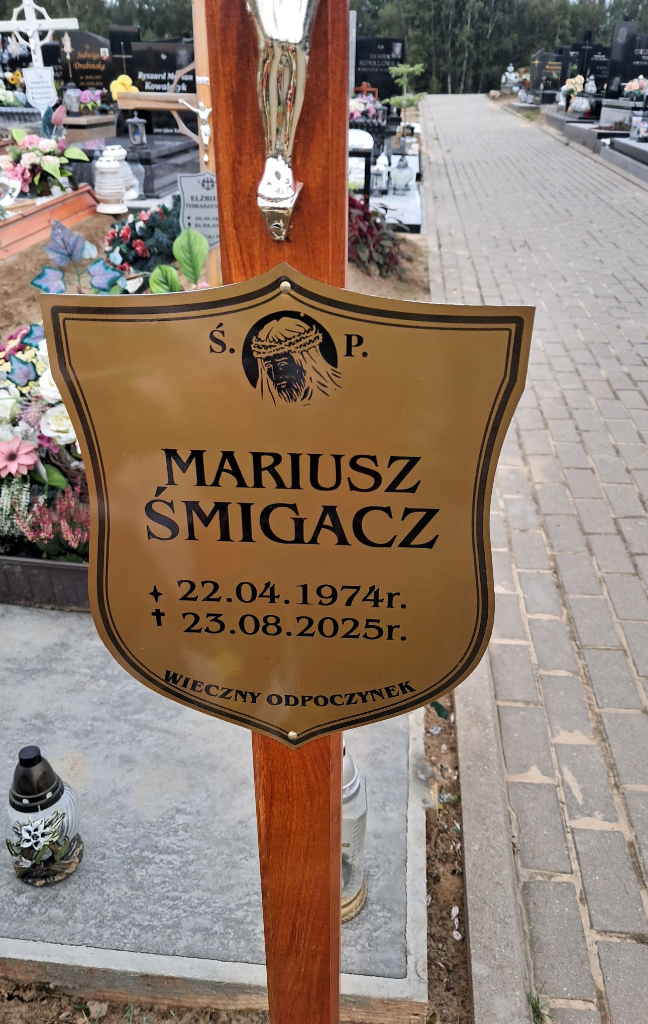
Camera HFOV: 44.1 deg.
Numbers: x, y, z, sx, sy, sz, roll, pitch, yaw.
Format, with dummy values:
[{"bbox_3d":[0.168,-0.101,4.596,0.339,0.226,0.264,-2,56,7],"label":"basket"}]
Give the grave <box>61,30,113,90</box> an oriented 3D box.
[{"bbox_3d":[-2.735,-5.021,9.135,0.680,0.880,0.150,2,29,5],"label":"grave"}]

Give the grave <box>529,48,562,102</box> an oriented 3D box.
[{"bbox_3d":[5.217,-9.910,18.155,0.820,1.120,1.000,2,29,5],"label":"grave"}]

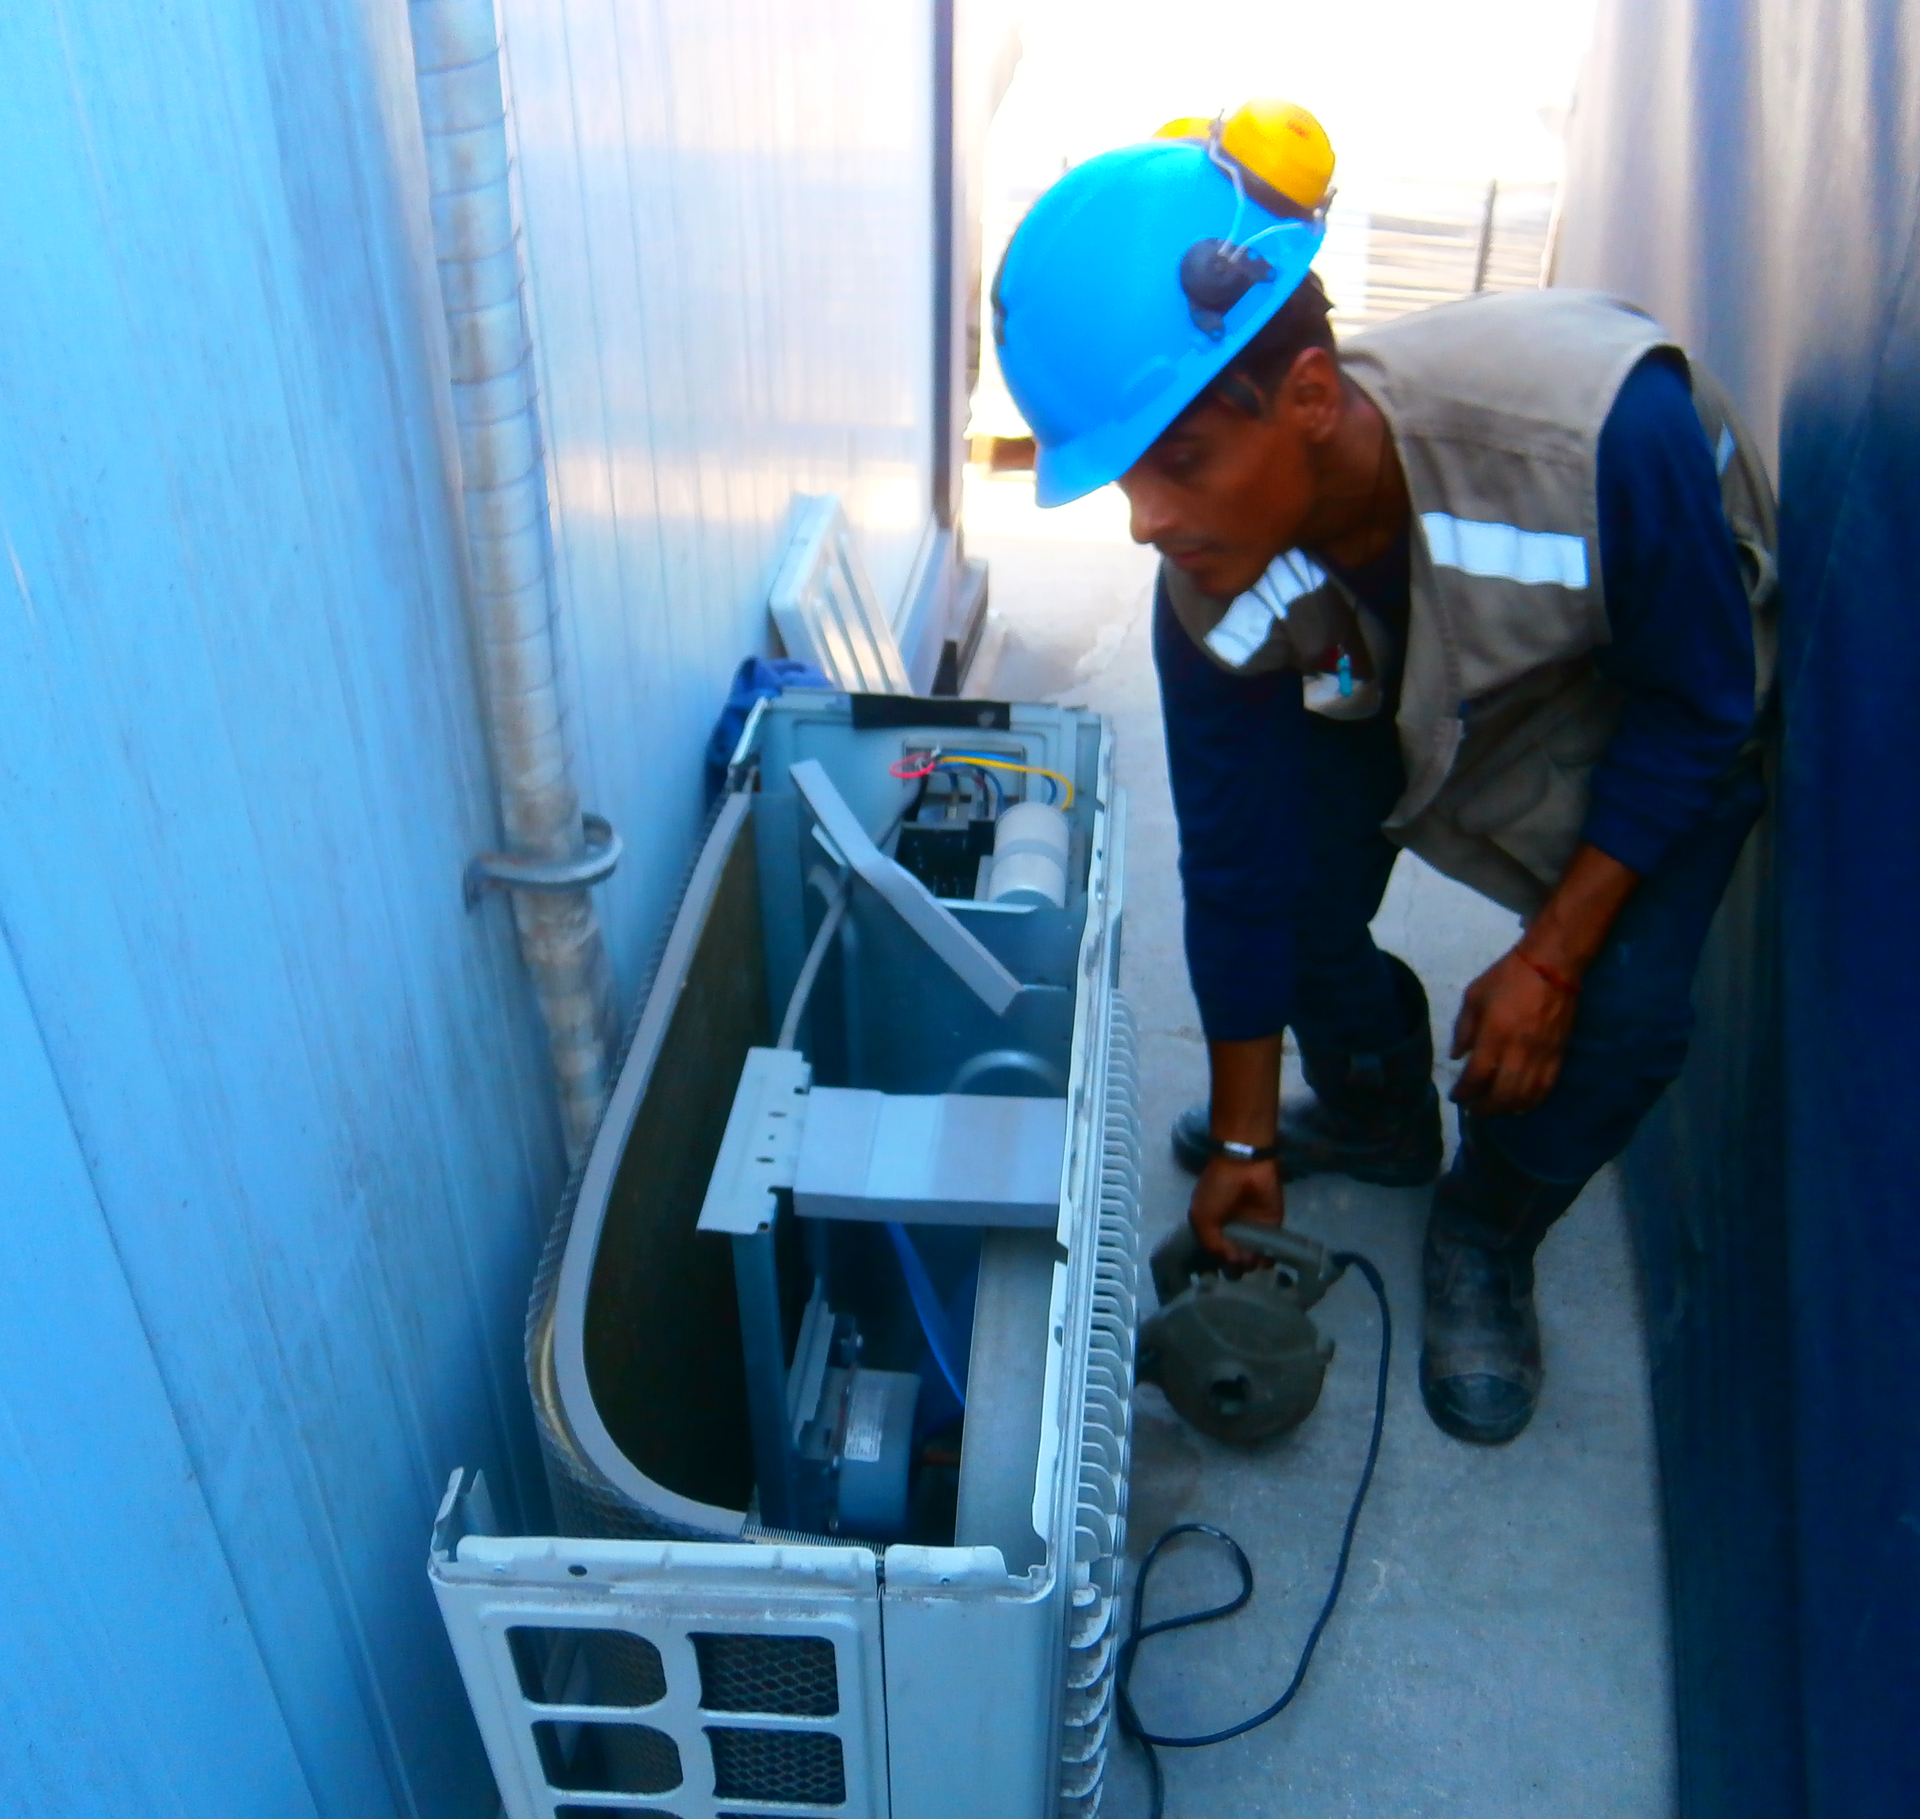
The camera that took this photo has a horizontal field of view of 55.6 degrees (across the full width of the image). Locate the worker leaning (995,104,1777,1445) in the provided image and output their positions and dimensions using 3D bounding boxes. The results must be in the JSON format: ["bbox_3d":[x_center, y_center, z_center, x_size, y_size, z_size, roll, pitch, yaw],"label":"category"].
[{"bbox_3d":[0.410,-0.094,1.648,0.750,1.160,0.560,-26,41,-34],"label":"worker leaning"}]

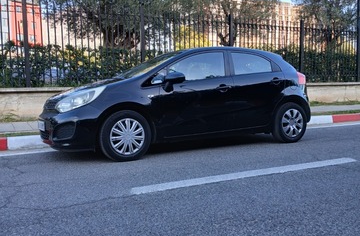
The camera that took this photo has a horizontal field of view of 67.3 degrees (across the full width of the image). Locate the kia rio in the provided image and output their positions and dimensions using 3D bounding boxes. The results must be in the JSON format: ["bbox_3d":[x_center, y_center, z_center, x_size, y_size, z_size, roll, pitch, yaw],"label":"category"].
[{"bbox_3d":[0.105,-0.328,4.297,4.045,1.455,1.740,-3,5,-24],"label":"kia rio"}]

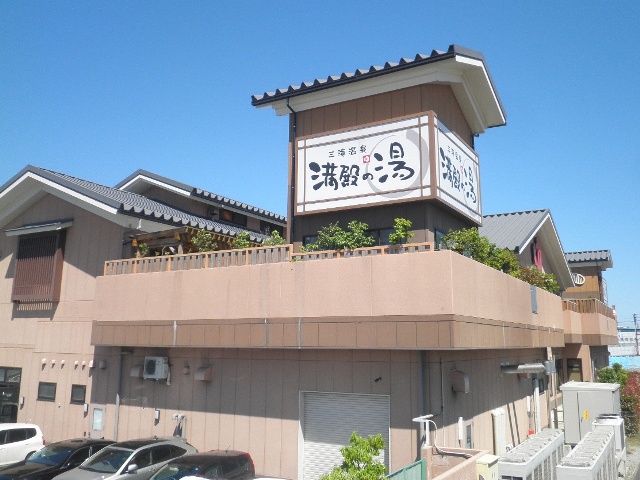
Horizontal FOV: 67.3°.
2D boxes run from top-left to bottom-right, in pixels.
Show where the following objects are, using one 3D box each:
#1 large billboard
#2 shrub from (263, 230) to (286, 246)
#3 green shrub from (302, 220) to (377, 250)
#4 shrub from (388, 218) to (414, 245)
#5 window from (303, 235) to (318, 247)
[{"bbox_3d":[2.739,-2.169,18.499,5.638,2.987,4.514,-6,-14,27],"label":"large billboard"},{"bbox_3d":[-1.669,0.043,17.538,0.800,0.800,0.720,-6,-13,25],"label":"shrub"},{"bbox_3d":[0.624,-0.089,16.145,2.100,1.098,0.950,-6,-13,25],"label":"green shrub"},{"bbox_3d":[2.583,-0.205,15.146,0.720,0.943,0.680,-6,-13,25],"label":"shrub"},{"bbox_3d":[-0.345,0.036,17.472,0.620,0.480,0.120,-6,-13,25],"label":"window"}]

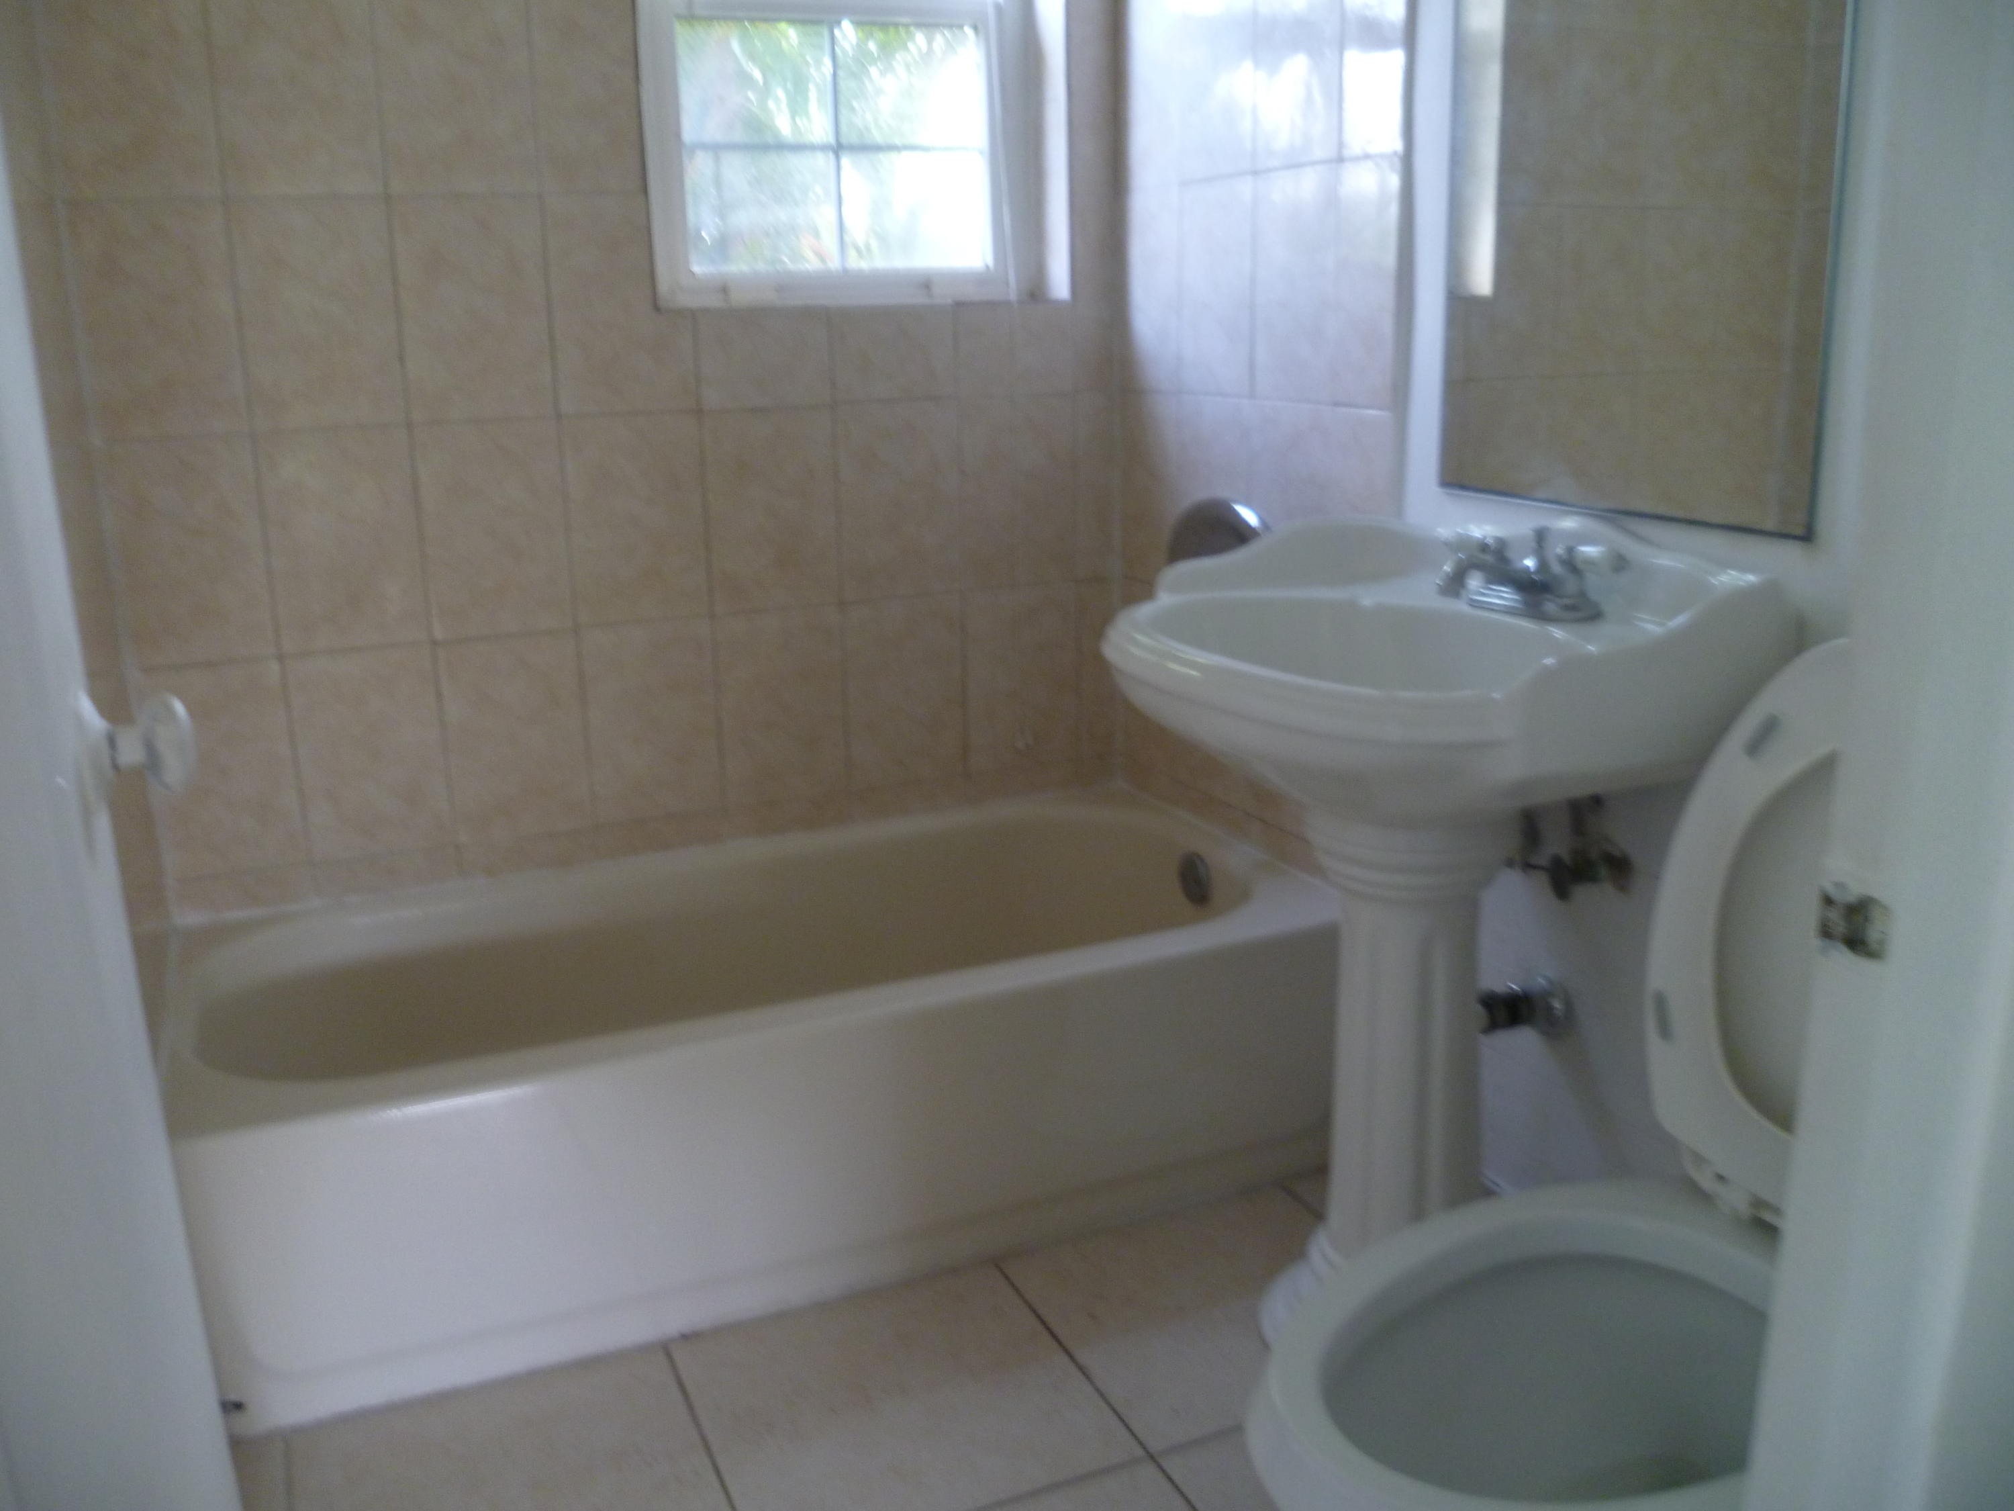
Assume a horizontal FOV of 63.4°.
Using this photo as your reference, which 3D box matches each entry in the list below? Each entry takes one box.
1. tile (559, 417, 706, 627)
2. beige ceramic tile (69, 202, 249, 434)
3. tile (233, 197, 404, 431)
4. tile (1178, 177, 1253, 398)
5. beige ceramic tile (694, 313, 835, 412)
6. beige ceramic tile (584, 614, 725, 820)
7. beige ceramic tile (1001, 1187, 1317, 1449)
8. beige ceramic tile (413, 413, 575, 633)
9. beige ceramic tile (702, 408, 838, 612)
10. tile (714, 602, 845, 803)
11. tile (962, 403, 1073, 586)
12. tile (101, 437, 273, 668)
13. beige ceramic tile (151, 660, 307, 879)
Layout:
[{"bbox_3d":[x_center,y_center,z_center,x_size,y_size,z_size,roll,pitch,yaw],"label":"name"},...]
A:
[{"bbox_3d":[-0.549,-0.351,2.431,0.202,0.304,0.010,-7,15,-22],"label":"tile"},{"bbox_3d":[-1.111,-0.575,2.134,0.180,0.304,0.010,-7,15,-22],"label":"beige ceramic tile"},{"bbox_3d":[-0.900,-0.578,2.136,0.201,0.302,0.010,-8,16,-22],"label":"tile"},{"bbox_3d":[0.297,-0.653,2.289,0.010,0.298,0.198,-8,16,-22],"label":"tile"},{"bbox_3d":[-0.356,-0.583,2.388,0.201,0.140,0.010,-8,16,-22],"label":"beige ceramic tile"},{"bbox_3d":[-0.540,-0.054,2.506,0.202,0.304,0.010,-7,15,-22],"label":"beige ceramic tile"},{"bbox_3d":[0.259,0.656,1.949,0.411,0.010,0.417,-7,15,-22],"label":"beige ceramic tile"},{"bbox_3d":[-0.712,-0.314,2.267,0.198,0.298,0.010,-8,16,-22],"label":"beige ceramic tile"},{"bbox_3d":[-0.352,-0.370,2.446,0.201,0.302,0.010,-8,16,-22],"label":"beige ceramic tile"},{"bbox_3d":[-0.347,-0.079,2.523,0.201,0.299,0.010,-8,16,-22],"label":"tile"},{"bbox_3d":[0.018,-0.413,2.566,0.198,0.298,0.010,-8,16,-22],"label":"tile"},{"bbox_3d":[-1.103,-0.279,2.209,0.180,0.304,0.010,-7,15,-22],"label":"tile"},{"bbox_3d":[-1.062,0.019,2.219,0.179,0.299,0.010,-8,16,-22],"label":"beige ceramic tile"}]

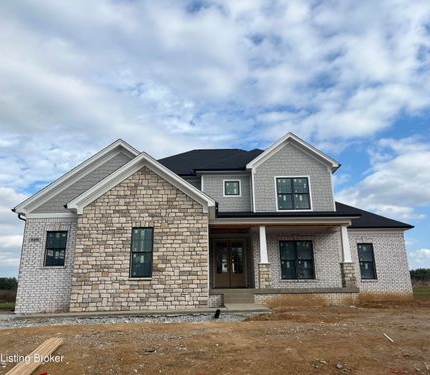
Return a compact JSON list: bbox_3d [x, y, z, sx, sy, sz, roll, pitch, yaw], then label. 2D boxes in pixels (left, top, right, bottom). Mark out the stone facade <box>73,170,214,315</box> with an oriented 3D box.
[{"bbox_3d":[-2.507,1.718,13.319,4.625,5.007,0.500,-1,-15,0],"label":"stone facade"}]

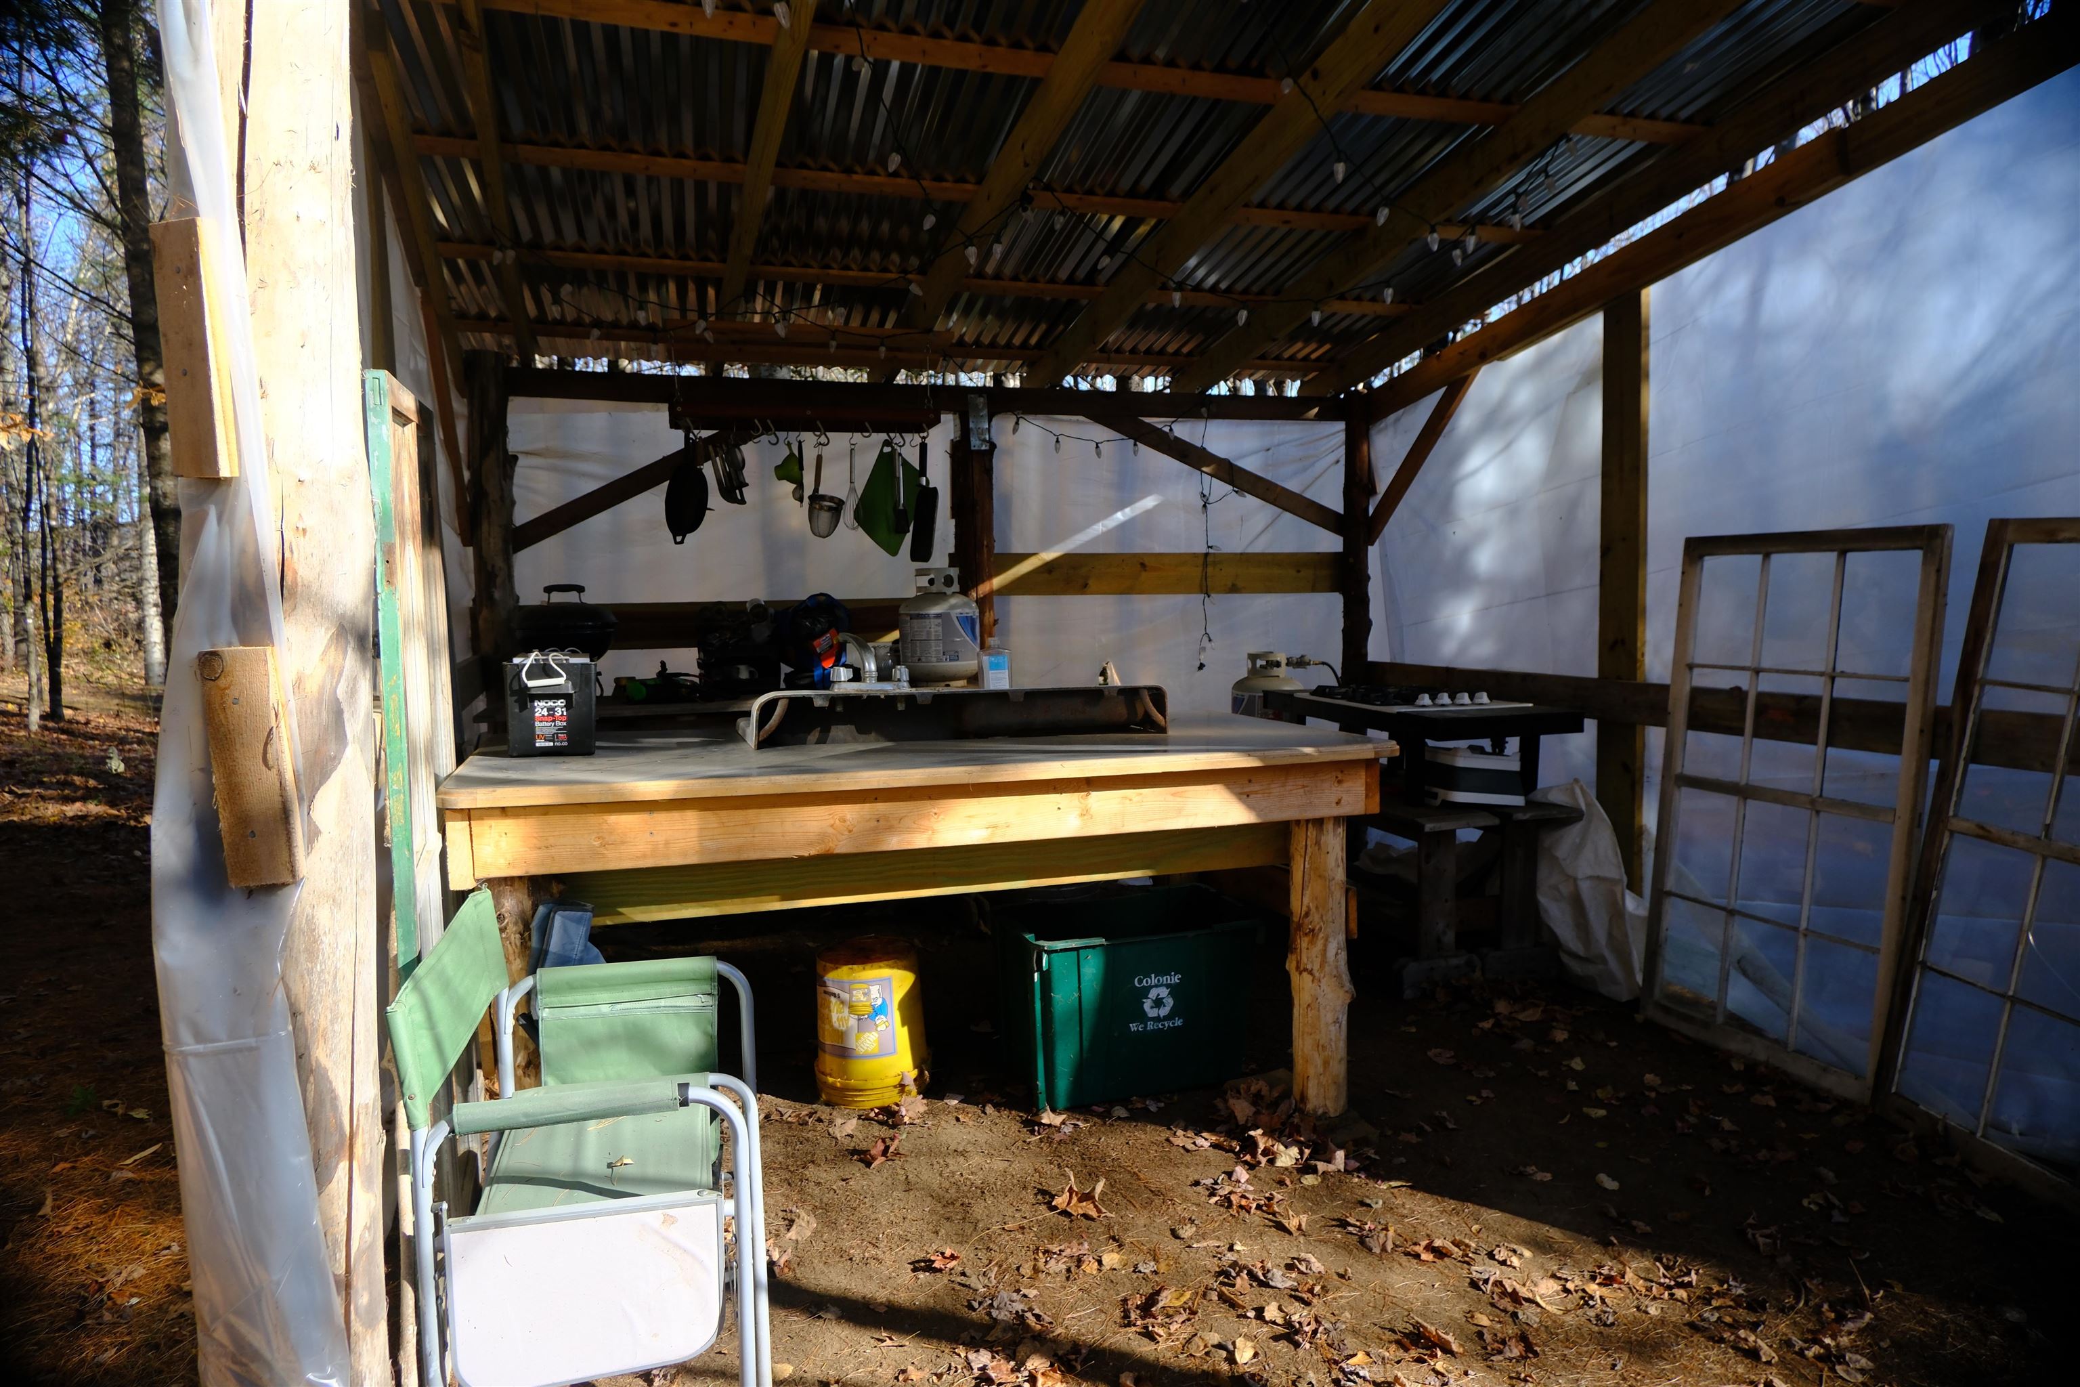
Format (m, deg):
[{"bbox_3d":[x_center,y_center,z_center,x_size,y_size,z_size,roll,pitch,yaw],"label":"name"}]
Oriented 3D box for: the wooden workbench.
[{"bbox_3d":[-0.321,0.588,3.510,2.170,0.937,1.120,-2,4,-18],"label":"wooden workbench"}]

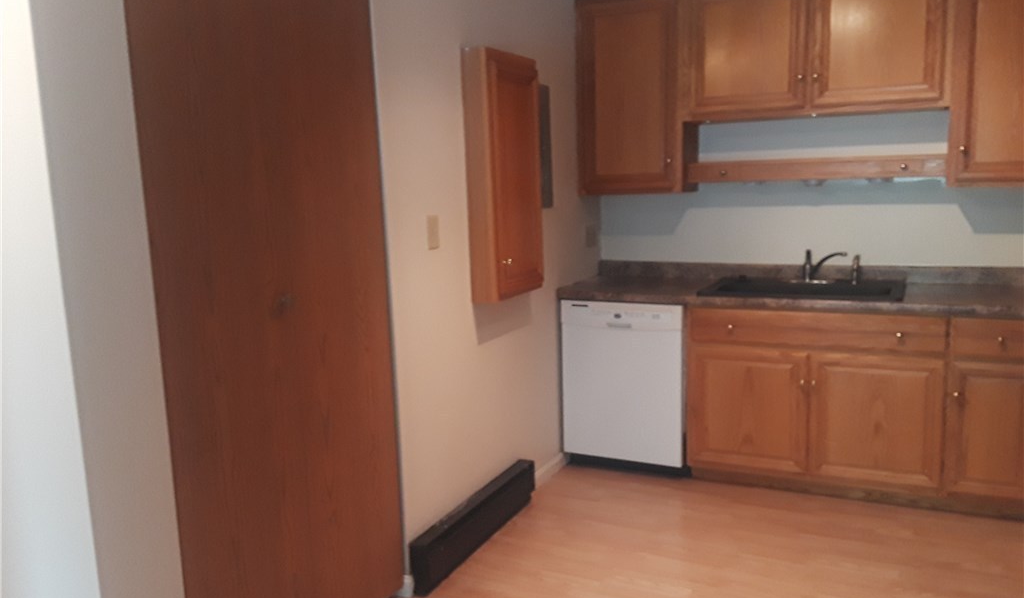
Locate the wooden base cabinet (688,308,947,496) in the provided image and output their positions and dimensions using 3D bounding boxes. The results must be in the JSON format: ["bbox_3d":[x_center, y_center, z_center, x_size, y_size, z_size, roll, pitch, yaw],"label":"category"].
[{"bbox_3d":[1.406,0.405,3.819,1.041,0.812,0.622,2,9,26],"label":"wooden base cabinet"}]

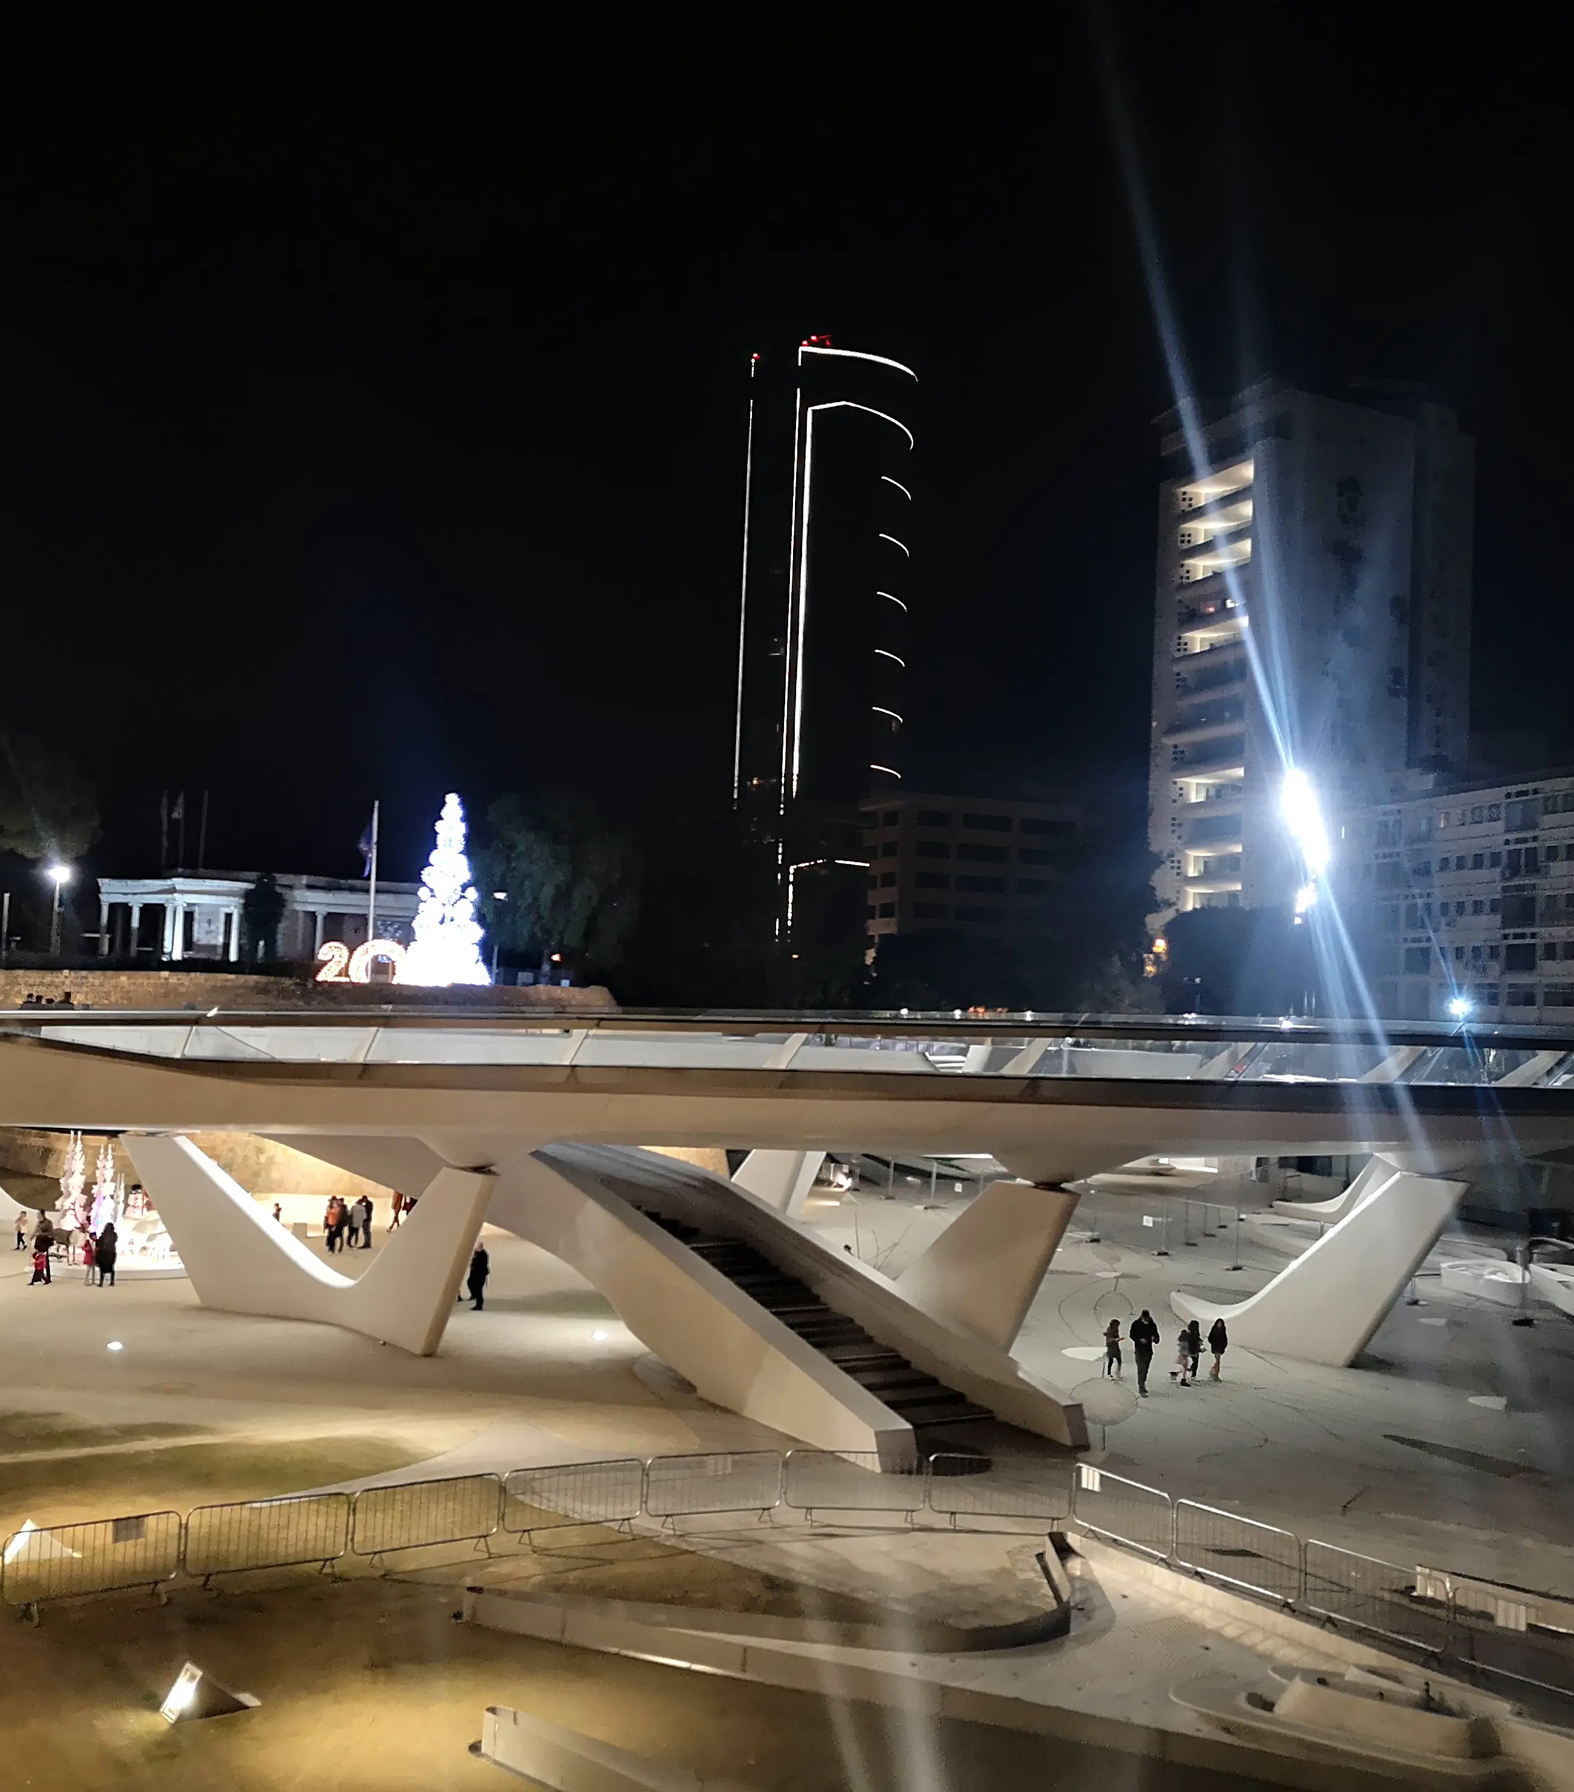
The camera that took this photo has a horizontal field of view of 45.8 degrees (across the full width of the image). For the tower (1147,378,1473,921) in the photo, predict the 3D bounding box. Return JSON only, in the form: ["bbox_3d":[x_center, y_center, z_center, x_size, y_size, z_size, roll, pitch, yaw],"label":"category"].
[{"bbox_3d":[44.986,-13.431,160.078,21.000,55.113,16.000,4,-4,-26],"label":"tower"}]

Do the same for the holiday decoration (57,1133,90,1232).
[{"bbox_3d":[-20.697,8.306,54.023,0.950,3.050,0.900,4,-4,-20],"label":"holiday decoration"}]

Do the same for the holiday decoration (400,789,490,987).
[{"bbox_3d":[-15.056,-0.288,82.144,3.800,8.500,3.800,3,-4,-10],"label":"holiday decoration"}]

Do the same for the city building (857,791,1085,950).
[{"bbox_3d":[21.209,3.186,217.773,22.500,27.278,14.000,3,-4,-14],"label":"city building"}]

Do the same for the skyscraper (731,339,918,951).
[{"bbox_3d":[7.056,-41.388,379.431,31.000,135.564,30.000,2,-4,14],"label":"skyscraper"}]

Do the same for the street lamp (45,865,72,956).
[{"bbox_3d":[-36.398,0.849,93.035,0.700,4.800,0.600,4,-4,-21],"label":"street lamp"}]

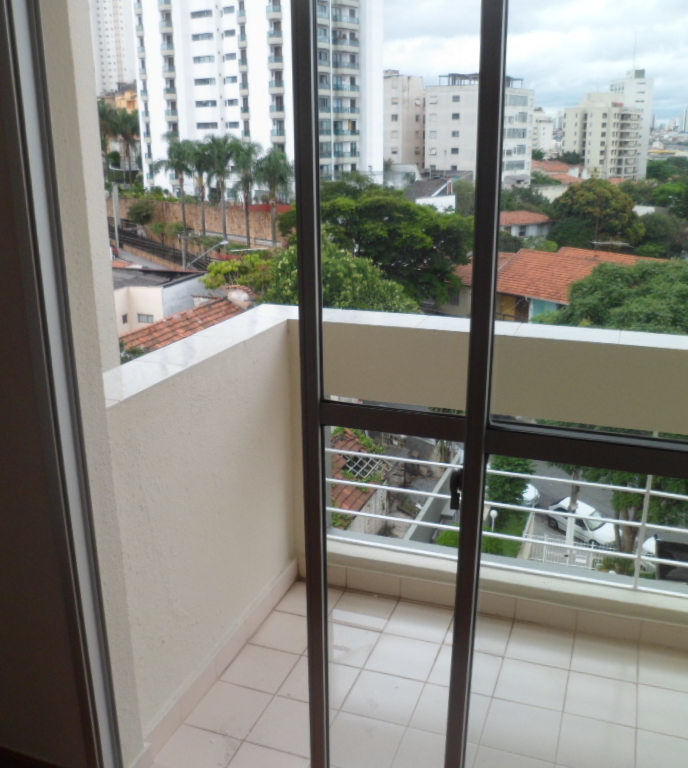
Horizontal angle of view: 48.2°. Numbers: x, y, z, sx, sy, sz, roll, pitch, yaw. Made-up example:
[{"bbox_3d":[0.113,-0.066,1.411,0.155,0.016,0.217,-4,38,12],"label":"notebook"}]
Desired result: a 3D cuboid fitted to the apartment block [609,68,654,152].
[{"bbox_3d":[98.109,-86.080,262.000,12.000,38.000,9.500,-9,18,-27],"label":"apartment block"}]

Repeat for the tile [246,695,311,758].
[{"bbox_3d":[-0.139,0.959,2.153,0.200,0.010,0.200,5,17,20],"label":"tile"}]

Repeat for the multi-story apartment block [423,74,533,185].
[{"bbox_3d":[24.751,-45.536,140.211,11.900,19.843,17.300,13,22,38],"label":"multi-story apartment block"}]

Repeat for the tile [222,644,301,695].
[{"bbox_3d":[-0.256,0.890,2.400,0.200,0.010,0.200,5,17,20],"label":"tile"}]

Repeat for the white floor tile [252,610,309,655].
[{"bbox_3d":[-0.188,0.833,2.575,0.200,0.010,0.200,5,18,20],"label":"white floor tile"}]

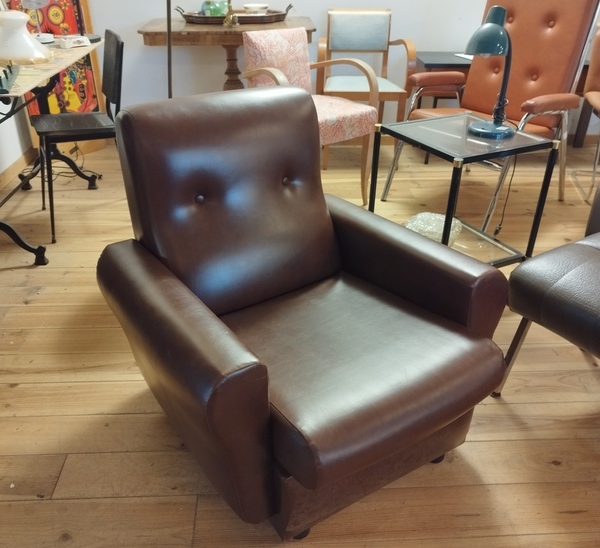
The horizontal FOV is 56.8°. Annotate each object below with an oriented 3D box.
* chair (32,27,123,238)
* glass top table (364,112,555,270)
[{"bbox_3d":[-0.953,-0.612,2.435,0.430,0.790,0.410,-13,33,-22],"label":"chair"},{"bbox_3d":[0.634,-0.327,2.284,0.503,0.509,0.496,-14,34,-24],"label":"glass top table"}]

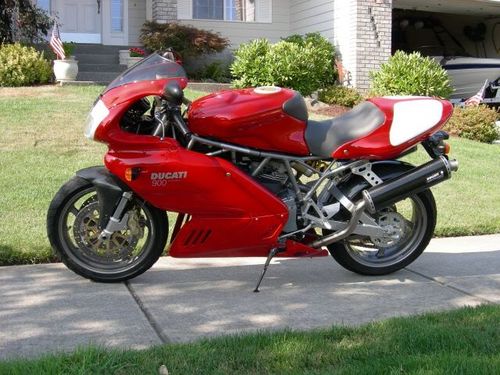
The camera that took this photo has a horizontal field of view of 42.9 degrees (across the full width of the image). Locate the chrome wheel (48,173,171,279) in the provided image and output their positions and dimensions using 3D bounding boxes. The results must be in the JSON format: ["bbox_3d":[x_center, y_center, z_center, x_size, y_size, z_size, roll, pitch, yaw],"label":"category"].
[{"bbox_3d":[-0.696,0.191,3.134,0.600,0.600,0.130,1,17,-5],"label":"chrome wheel"}]

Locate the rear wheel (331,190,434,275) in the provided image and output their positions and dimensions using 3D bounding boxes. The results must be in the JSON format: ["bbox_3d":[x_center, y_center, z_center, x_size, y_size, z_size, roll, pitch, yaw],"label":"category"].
[{"bbox_3d":[0.685,0.175,3.361,0.632,0.632,0.170,0,19,-9],"label":"rear wheel"}]

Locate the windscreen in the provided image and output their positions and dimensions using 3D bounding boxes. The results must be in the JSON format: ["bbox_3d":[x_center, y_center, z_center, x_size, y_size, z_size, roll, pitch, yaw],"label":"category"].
[{"bbox_3d":[-0.493,-0.516,2.925,0.380,0.220,0.380,0,19,-9],"label":"windscreen"}]

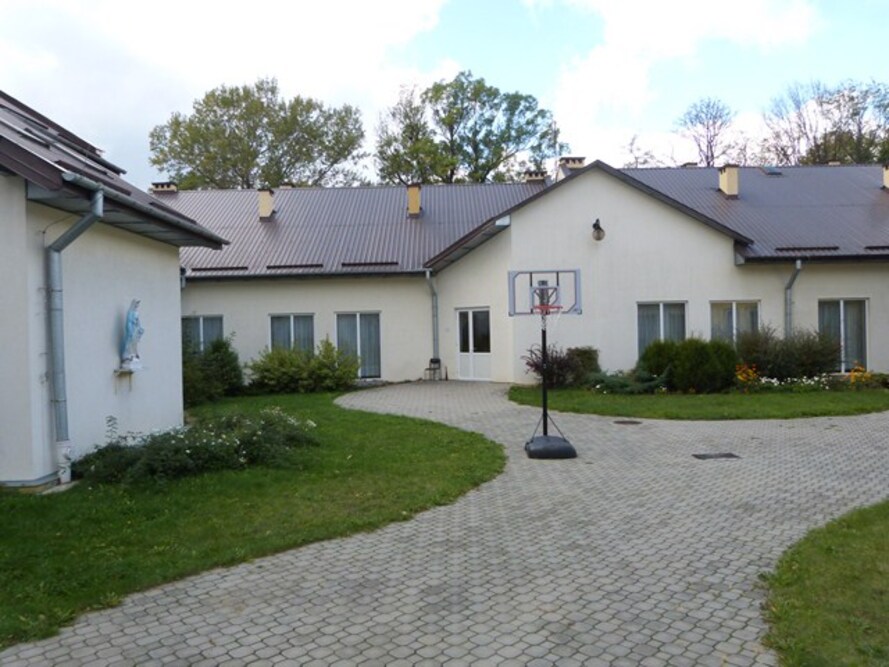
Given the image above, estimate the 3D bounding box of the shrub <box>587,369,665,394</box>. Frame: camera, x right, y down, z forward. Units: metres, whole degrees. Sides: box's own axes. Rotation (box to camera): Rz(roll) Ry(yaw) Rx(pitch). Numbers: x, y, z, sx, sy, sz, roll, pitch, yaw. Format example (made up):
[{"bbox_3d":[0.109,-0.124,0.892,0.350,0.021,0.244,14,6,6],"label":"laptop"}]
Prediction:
[{"bbox_3d":[5.134,1.294,18.216,2.200,0.600,1.700,-1,1,0],"label":"shrub"}]

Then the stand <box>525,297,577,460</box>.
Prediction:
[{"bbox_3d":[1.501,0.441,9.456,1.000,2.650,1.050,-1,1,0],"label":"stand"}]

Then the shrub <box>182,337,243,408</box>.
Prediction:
[{"bbox_3d":[-6.574,0.966,18.110,1.850,1.750,1.900,-1,1,0],"label":"shrub"}]

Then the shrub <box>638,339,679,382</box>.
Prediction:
[{"bbox_3d":[6.299,0.863,18.812,1.400,1.400,1.500,-1,1,0],"label":"shrub"}]

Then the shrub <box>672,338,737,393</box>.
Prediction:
[{"bbox_3d":[7.265,0.851,18.012,1.650,1.400,1.600,-1,1,0],"label":"shrub"}]

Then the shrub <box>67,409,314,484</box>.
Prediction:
[{"bbox_3d":[-3.590,1.570,9.717,3.000,0.600,2.100,-1,1,-18],"label":"shrub"}]

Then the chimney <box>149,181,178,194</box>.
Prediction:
[{"bbox_3d":[-12.701,-6.623,29.127,1.200,0.700,0.600,-1,1,0],"label":"chimney"}]

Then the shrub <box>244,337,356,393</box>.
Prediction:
[{"bbox_3d":[-4.671,0.993,21.111,3.550,1.550,2.100,-1,1,0],"label":"shrub"}]

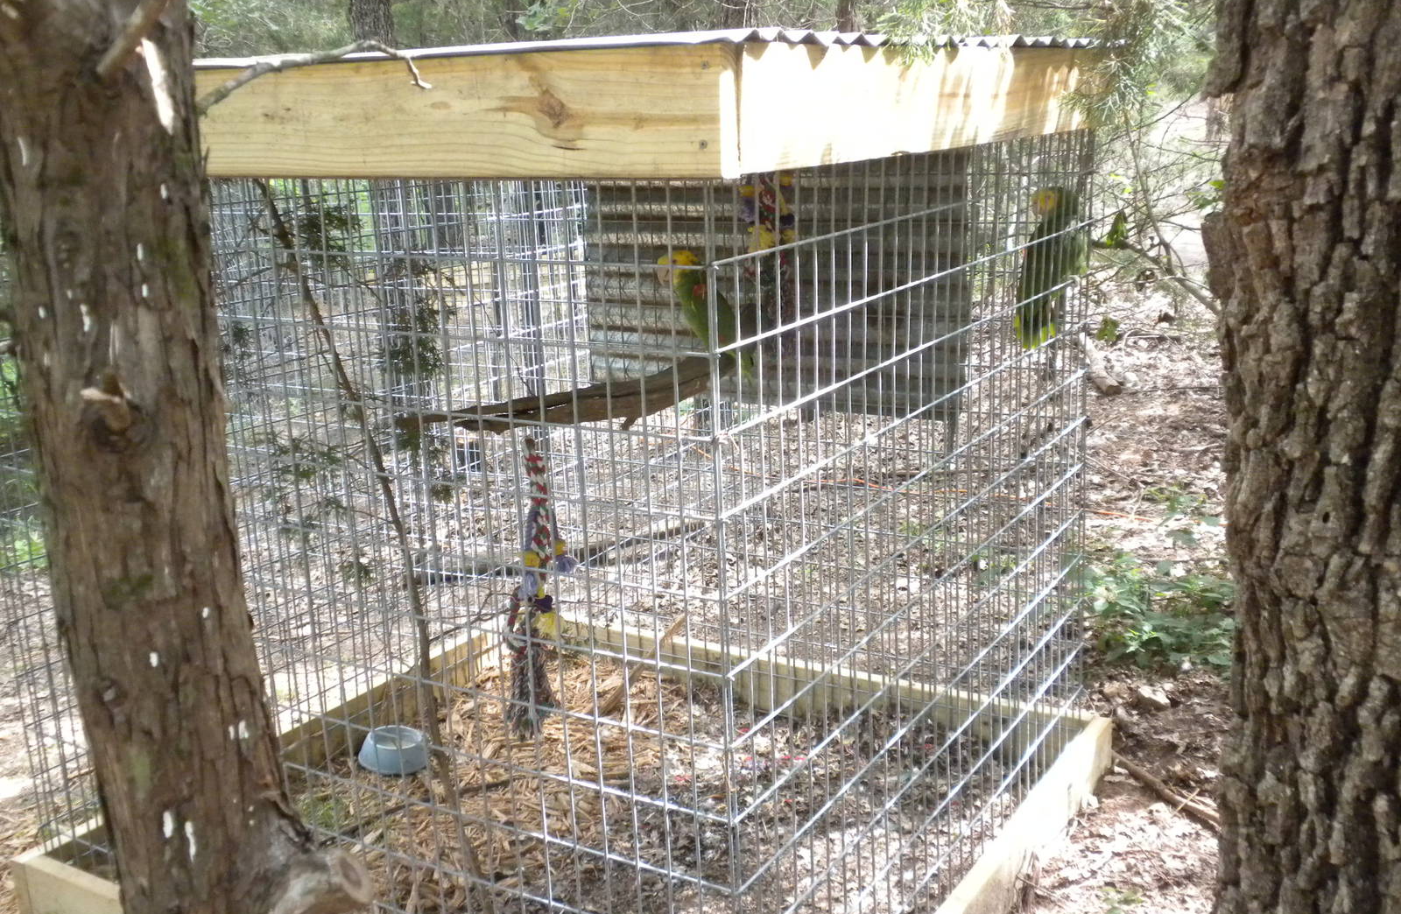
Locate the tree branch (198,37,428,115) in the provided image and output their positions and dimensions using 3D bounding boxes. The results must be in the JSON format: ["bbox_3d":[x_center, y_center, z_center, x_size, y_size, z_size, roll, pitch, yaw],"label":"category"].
[{"bbox_3d":[-0.413,-0.406,1.600,0.250,0.080,0.070,-3,15,0],"label":"tree branch"}]

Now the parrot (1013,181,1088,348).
[{"bbox_3d":[0.700,-0.376,2.980,0.150,0.320,0.120,-8,15,-19],"label":"parrot"}]

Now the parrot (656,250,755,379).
[{"bbox_3d":[0.013,-0.305,3.220,0.210,0.270,0.110,-7,15,-18],"label":"parrot"}]

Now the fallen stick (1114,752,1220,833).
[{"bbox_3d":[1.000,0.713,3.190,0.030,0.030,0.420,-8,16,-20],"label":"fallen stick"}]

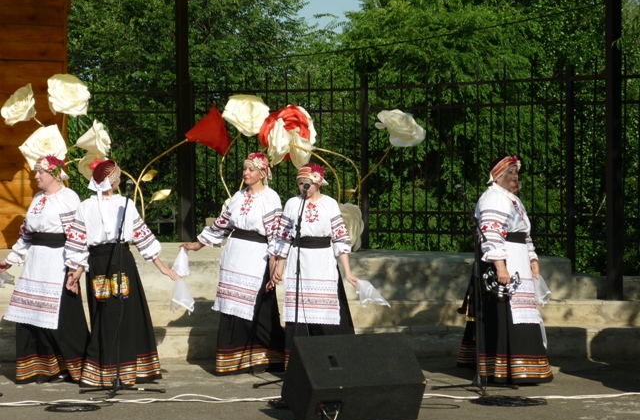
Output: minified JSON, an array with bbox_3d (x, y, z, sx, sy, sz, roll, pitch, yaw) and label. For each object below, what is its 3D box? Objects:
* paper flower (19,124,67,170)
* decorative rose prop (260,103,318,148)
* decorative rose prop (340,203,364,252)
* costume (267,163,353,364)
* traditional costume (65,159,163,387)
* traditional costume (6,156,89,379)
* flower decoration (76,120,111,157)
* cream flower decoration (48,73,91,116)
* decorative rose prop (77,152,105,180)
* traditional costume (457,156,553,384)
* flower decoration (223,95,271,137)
[{"bbox_3d":[-2.413,-0.539,17.200,0.420,0.410,0.240,0,1,-3],"label":"paper flower"},{"bbox_3d":[-0.293,-0.684,16.800,0.460,0.430,0.250,0,1,0],"label":"decorative rose prop"},{"bbox_3d":[0.251,0.154,17.400,0.340,0.430,0.220,0,1,18],"label":"decorative rose prop"},{"bbox_3d":[-0.065,0.450,15.200,0.630,1.600,0.440,0,1,6],"label":"costume"},{"bbox_3d":[-1.505,0.446,14.350,0.720,1.650,0.550,0,1,7],"label":"traditional costume"},{"bbox_3d":[-2.026,0.428,14.600,0.700,1.660,0.580,1,1,37],"label":"traditional costume"},{"bbox_3d":[-1.923,-0.607,16.800,0.250,0.310,0.320,0,1,28],"label":"flower decoration"},{"bbox_3d":[-2.199,-1.001,17.300,0.390,0.370,0.240,0,1,-6],"label":"cream flower decoration"},{"bbox_3d":[-1.981,-0.372,17.300,0.330,0.340,0.220,0,1,-12],"label":"decorative rose prop"},{"bbox_3d":[1.382,0.440,14.500,0.580,1.660,0.660,1,2,41],"label":"traditional costume"},{"bbox_3d":[-0.624,-0.802,16.800,0.410,0.360,0.260,0,1,0],"label":"flower decoration"}]

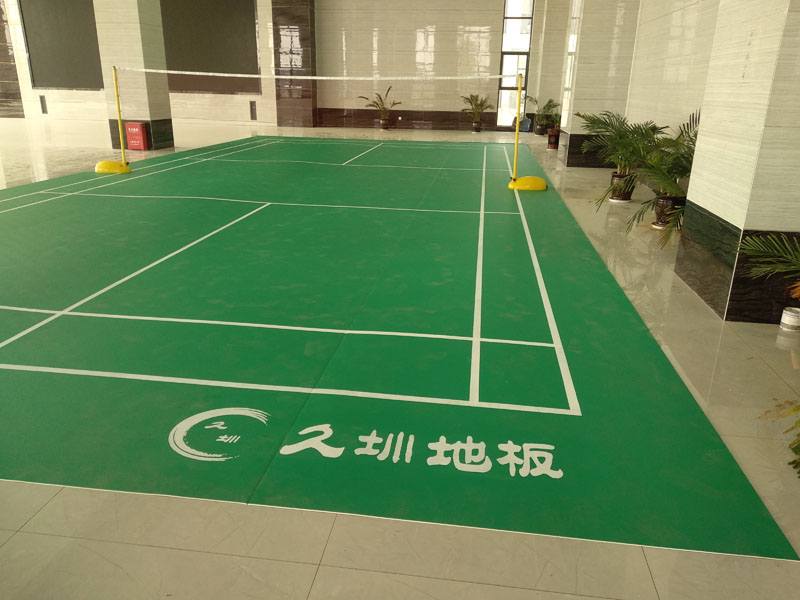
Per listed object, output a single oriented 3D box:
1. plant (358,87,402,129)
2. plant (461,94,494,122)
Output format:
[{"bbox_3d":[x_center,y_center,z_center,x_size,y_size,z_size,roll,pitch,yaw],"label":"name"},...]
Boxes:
[{"bbox_3d":[-0.642,-6.458,20.305,1.420,1.395,1.150,4,20,7],"label":"plant"},{"bbox_3d":[2.554,-6.323,19.900,1.120,0.882,1.000,4,20,7],"label":"plant"}]

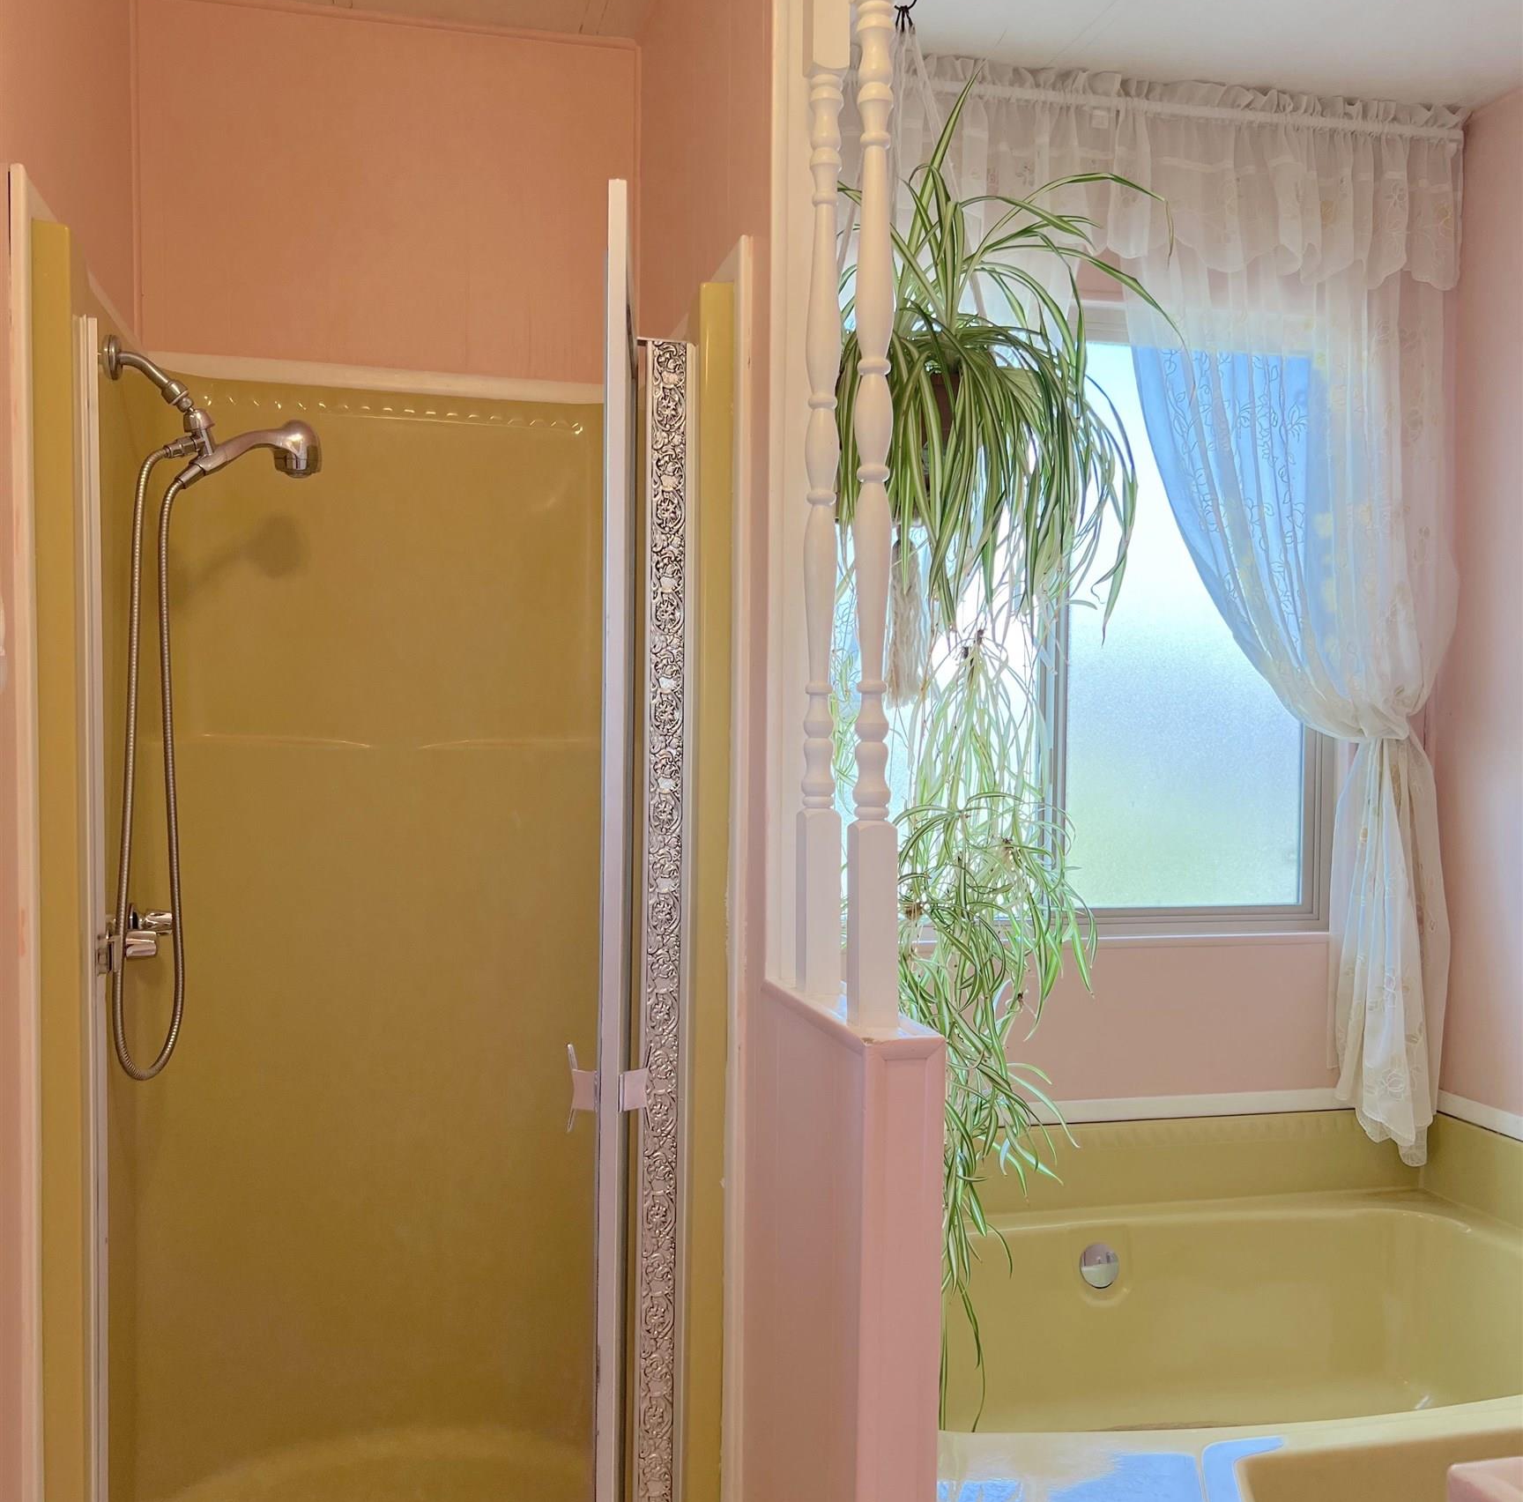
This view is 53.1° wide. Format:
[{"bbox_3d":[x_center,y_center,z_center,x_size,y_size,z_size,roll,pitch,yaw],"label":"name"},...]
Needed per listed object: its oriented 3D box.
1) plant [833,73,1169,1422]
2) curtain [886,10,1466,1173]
[{"bbox_3d":[0.286,-0.002,2.292,0.615,2.046,0.602,0,1,-14],"label":"plant"},{"bbox_3d":[0.644,-0.206,2.709,1.381,1.983,0.119,0,1,-14],"label":"curtain"}]

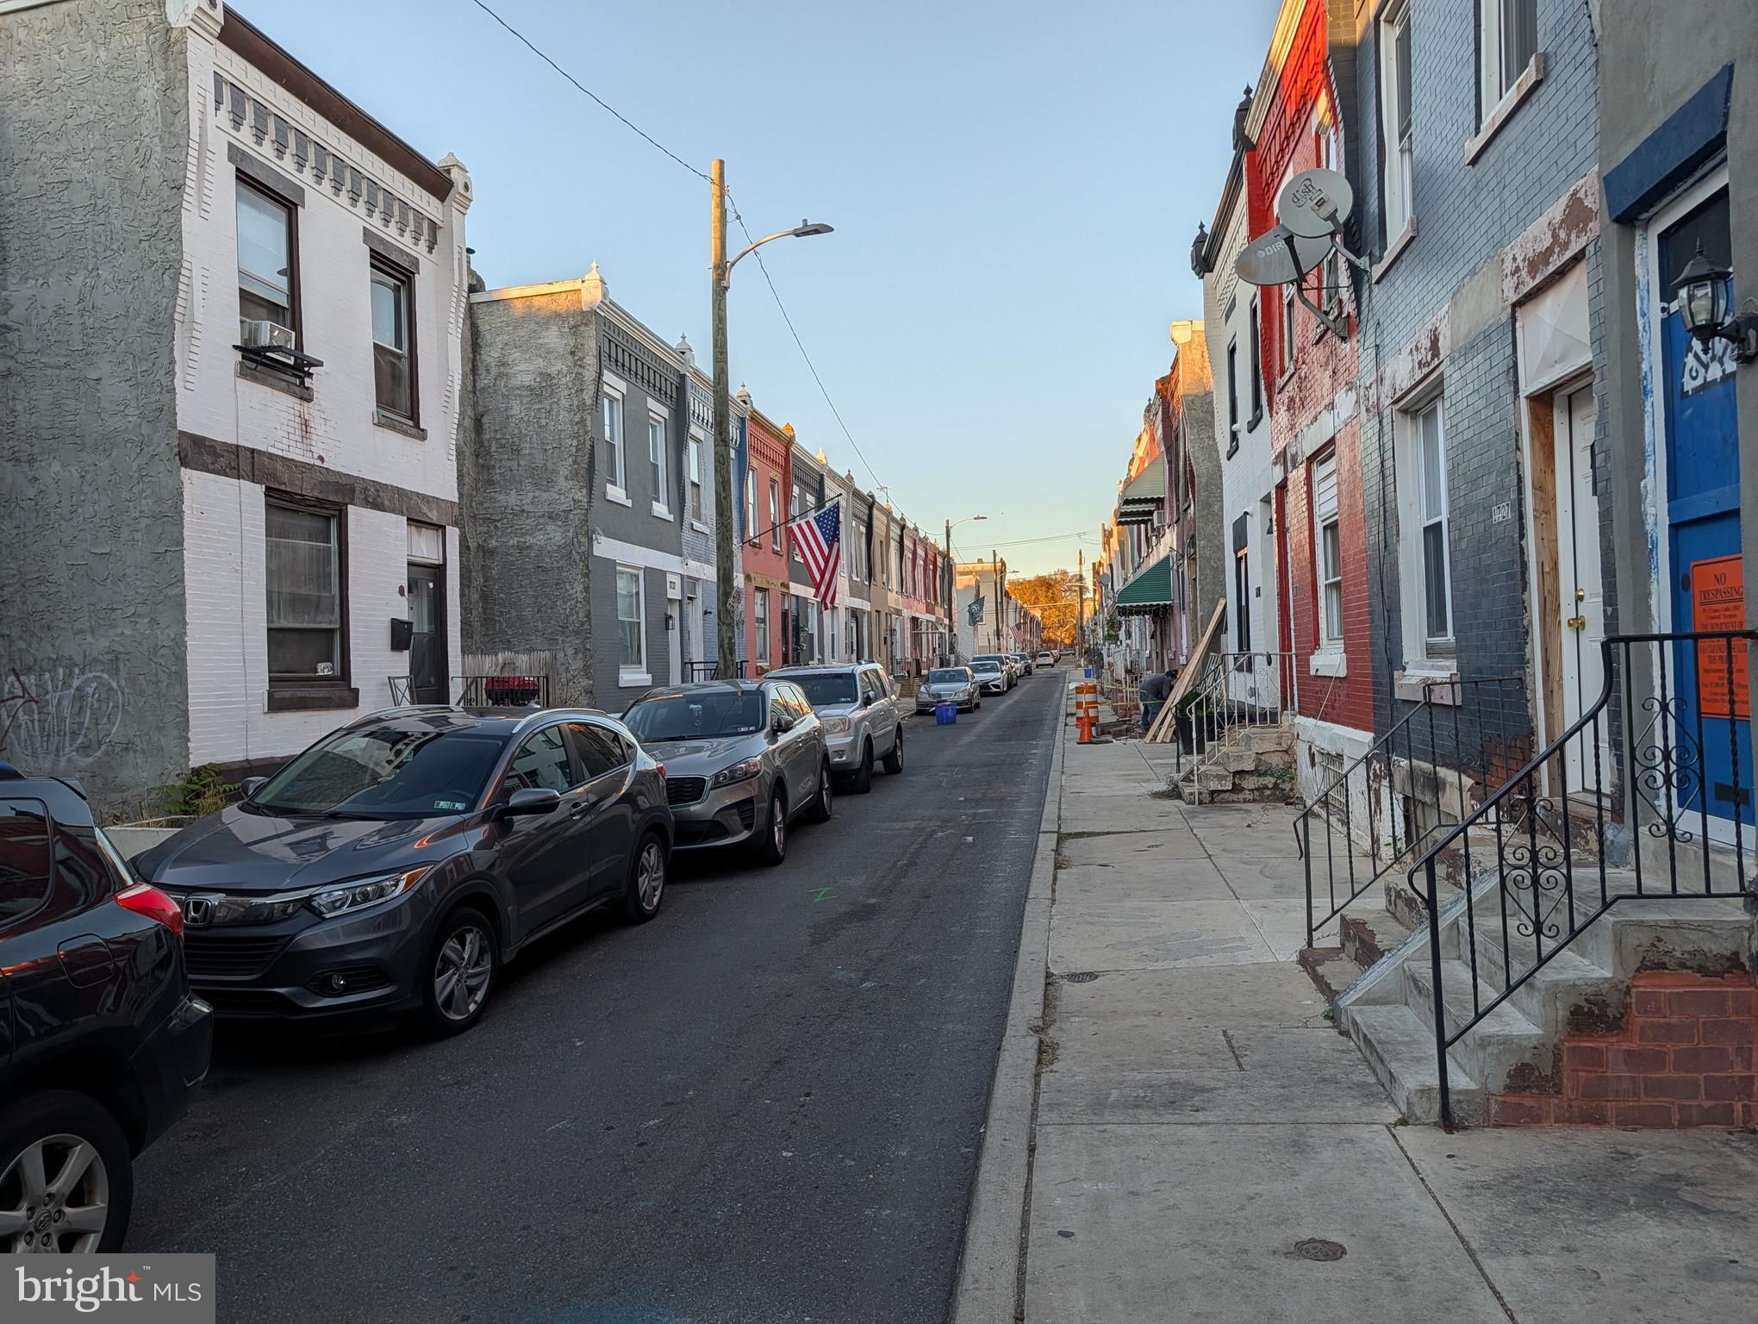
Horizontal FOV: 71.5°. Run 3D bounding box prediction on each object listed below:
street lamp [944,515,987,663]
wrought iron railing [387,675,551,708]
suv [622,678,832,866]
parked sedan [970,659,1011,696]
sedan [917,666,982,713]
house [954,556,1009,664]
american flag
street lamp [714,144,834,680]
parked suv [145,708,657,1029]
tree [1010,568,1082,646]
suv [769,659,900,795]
[{"bbox_3d":[4.140,-2.620,56.346,1.990,8.041,0.320,-2,0,9],"label":"street lamp"},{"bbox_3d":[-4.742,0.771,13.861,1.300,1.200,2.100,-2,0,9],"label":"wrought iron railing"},{"bbox_3d":[-1.665,1.020,12.712,1.890,1.690,4.780,-2,0,8],"label":"suv"},{"bbox_3d":[4.836,0.778,56.048,1.840,1.450,4.880,-2,0,9],"label":"parked sedan"},{"bbox_3d":[2.353,0.906,40.993,1.820,1.460,4.800,-2,0,9],"label":"sedan"},{"bbox_3d":[8.402,-4.550,126.388,9.000,11.424,5.500,-2,0,9],"label":"house"},{"bbox_3d":[-0.984,-1.664,18.600,0.870,1.660,0.250,-2,0,9],"label":"american flag"},{"bbox_3d":[-1.502,-3.007,18.541,2.010,9.446,0.320,-2,0,9],"label":"street lamp"},{"bbox_3d":[-2.768,1.113,7.593,1.790,1.610,4.330,-2,0,10],"label":"parked suv"},{"bbox_3d":[38.276,-12.130,280.000,16.500,18.500,16.000,-2,0,9],"label":"tree"},{"bbox_3d":[-0.857,0.904,18.434,1.990,1.830,4.850,-2,0,9],"label":"suv"}]

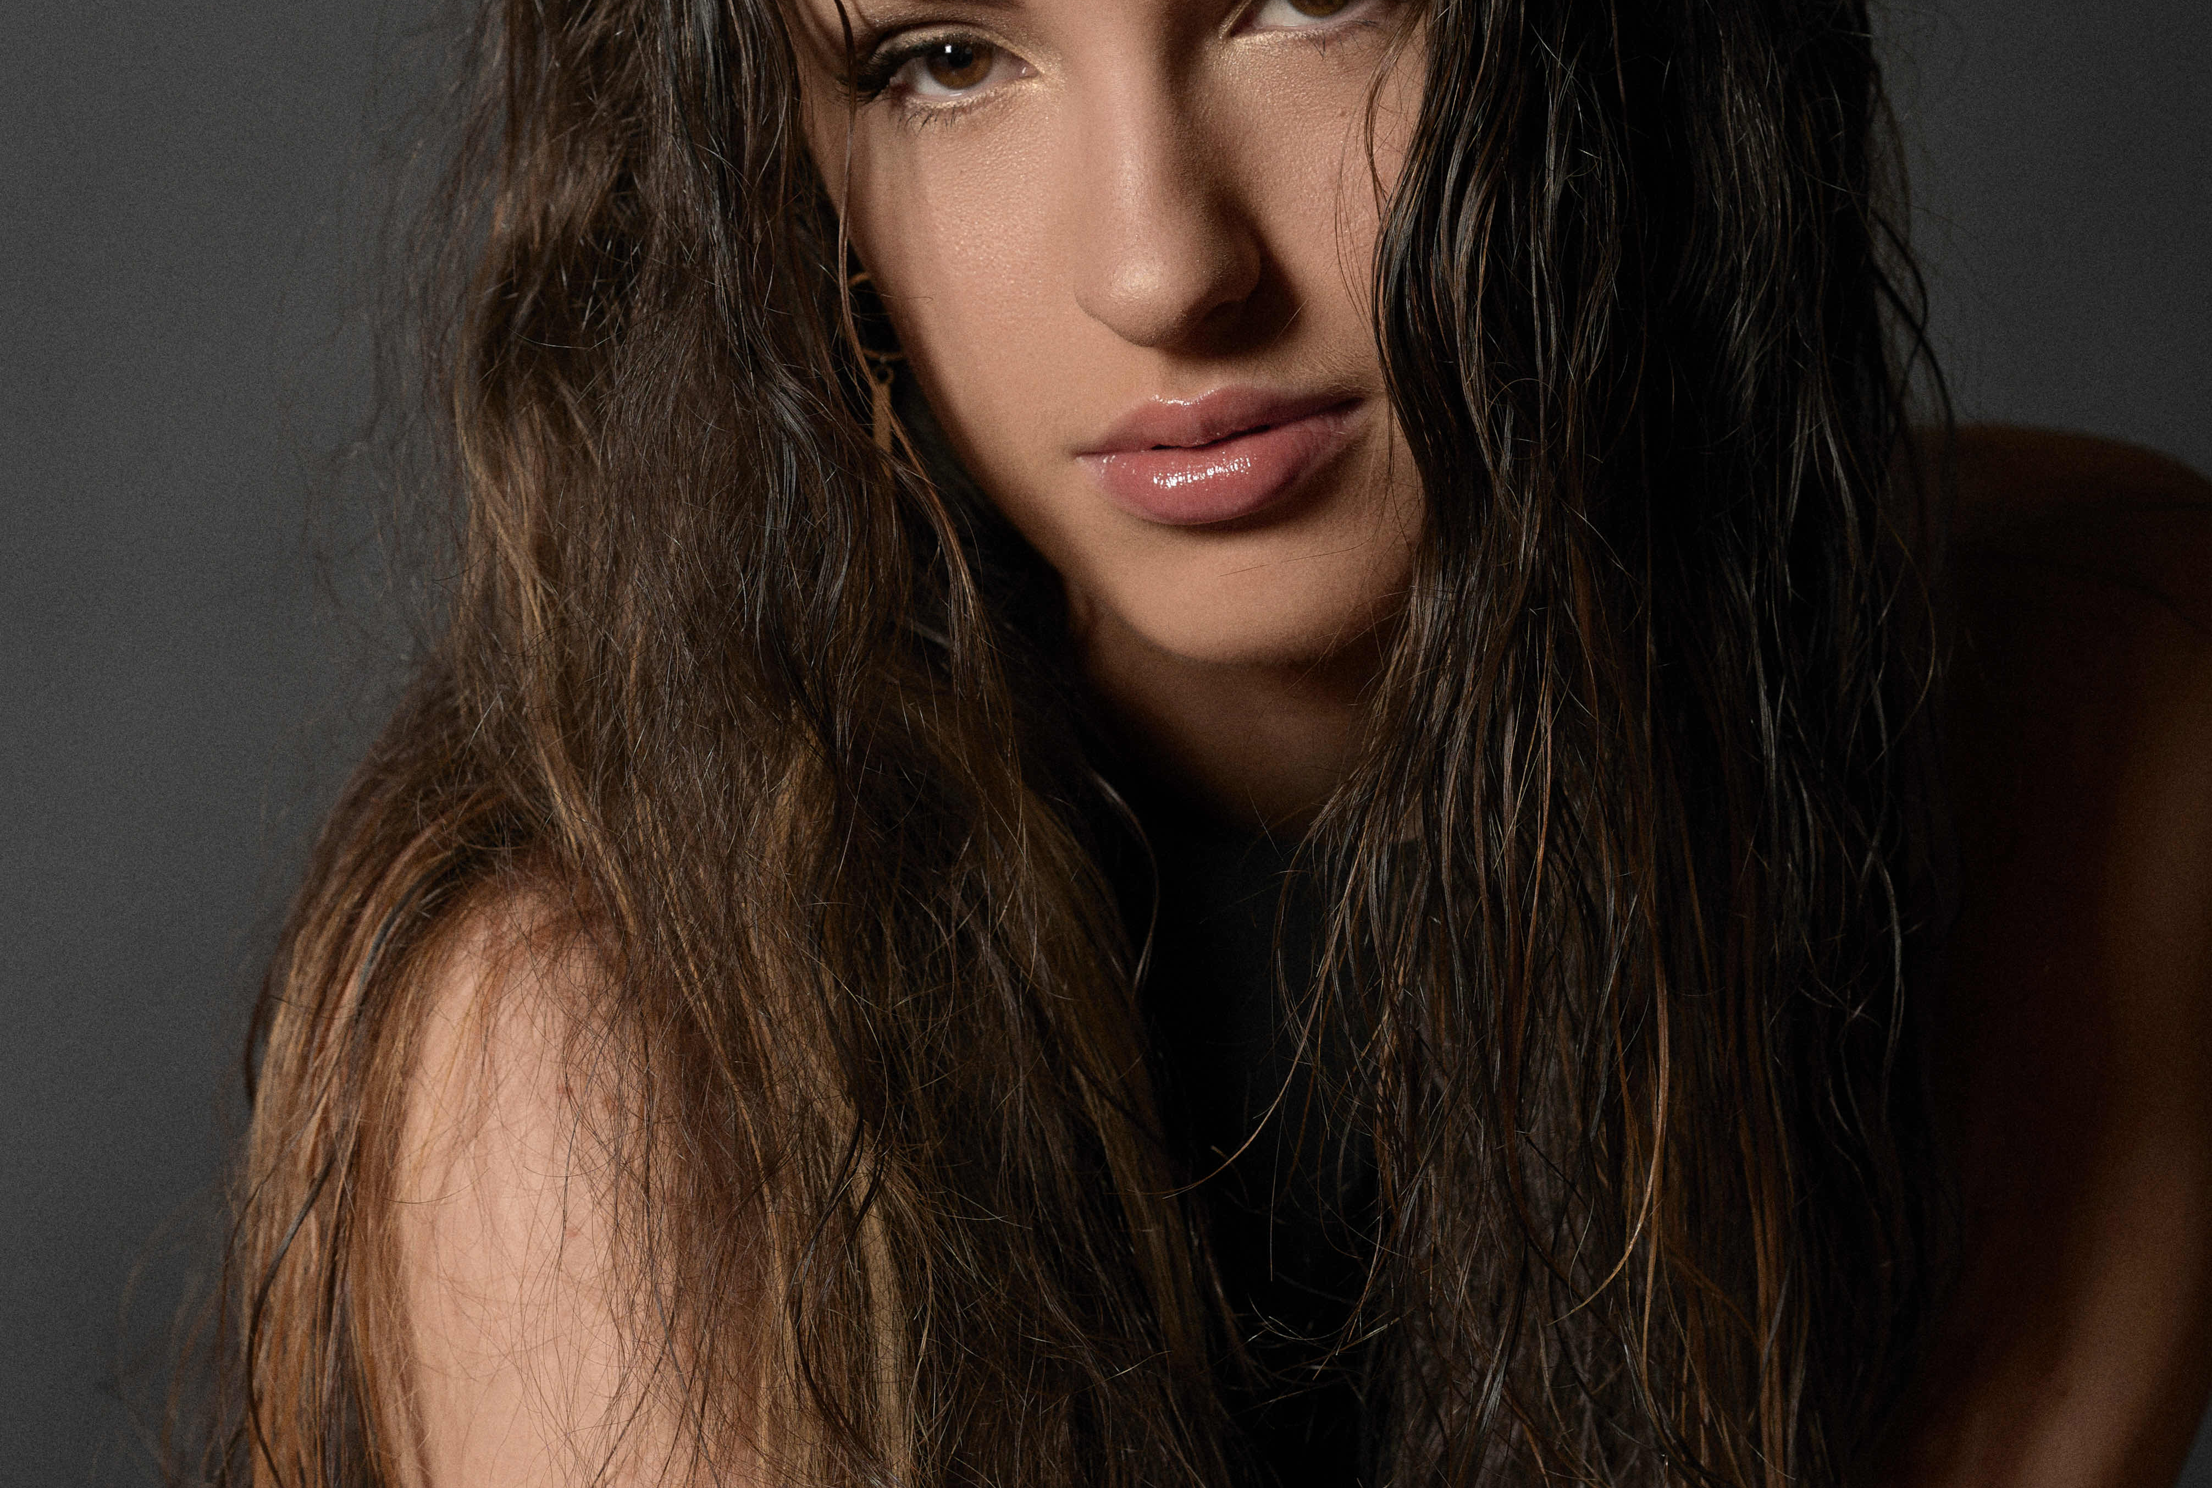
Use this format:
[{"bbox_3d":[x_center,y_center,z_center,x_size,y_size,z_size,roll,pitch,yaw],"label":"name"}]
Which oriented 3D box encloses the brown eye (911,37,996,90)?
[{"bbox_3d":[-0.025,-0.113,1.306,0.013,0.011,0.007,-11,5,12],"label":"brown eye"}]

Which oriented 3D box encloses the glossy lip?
[{"bbox_3d":[0.017,-0.048,1.305,0.051,0.021,0.019,-11,10,20],"label":"glossy lip"}]

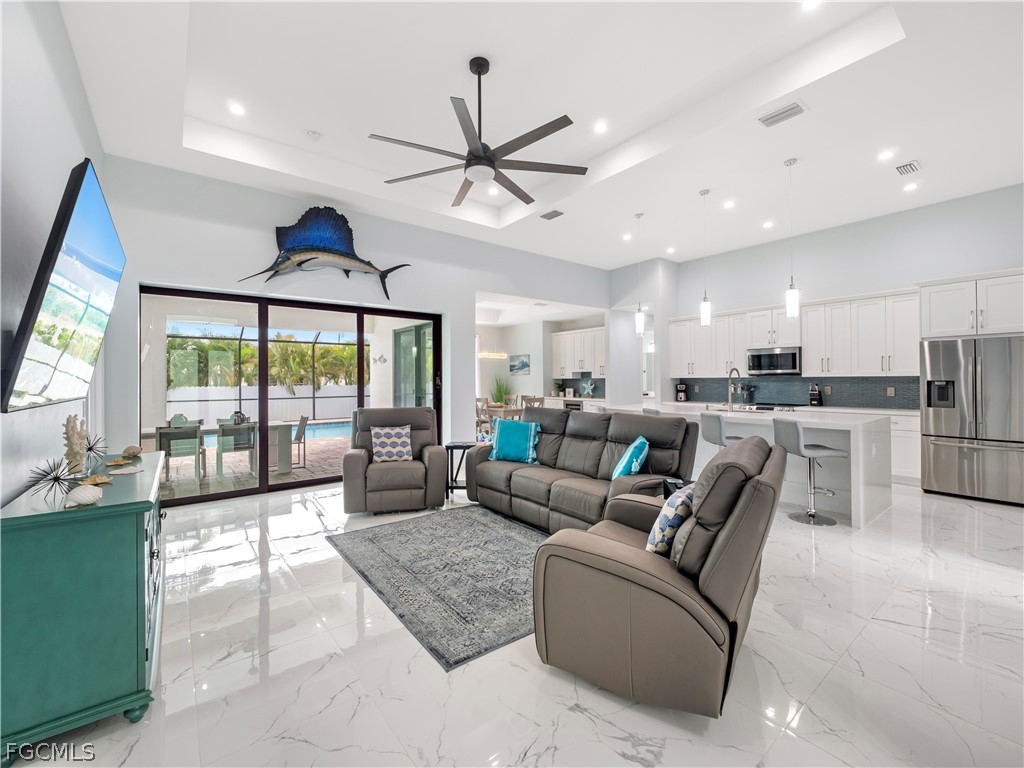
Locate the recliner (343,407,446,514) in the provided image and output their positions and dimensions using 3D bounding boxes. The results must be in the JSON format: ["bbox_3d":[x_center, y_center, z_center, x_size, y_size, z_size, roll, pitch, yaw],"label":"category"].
[{"bbox_3d":[-1.293,0.800,4.707,1.020,1.030,0.980,0,1,-13],"label":"recliner"}]

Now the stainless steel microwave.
[{"bbox_3d":[4.246,-0.340,6.617,0.400,0.420,0.755,-1,1,-38],"label":"stainless steel microwave"}]

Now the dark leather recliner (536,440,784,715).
[{"bbox_3d":[0.806,0.830,2.161,1.000,1.040,1.010,0,1,31],"label":"dark leather recliner"}]

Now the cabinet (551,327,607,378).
[{"bbox_3d":[1.765,-0.696,9.992,0.330,1.130,1.930,-1,1,-37],"label":"cabinet"}]

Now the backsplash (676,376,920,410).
[{"bbox_3d":[4.392,0.121,6.771,0.020,0.456,3.440,-1,1,-38],"label":"backsplash"}]

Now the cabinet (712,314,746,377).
[{"bbox_3d":[3.912,-0.659,7.364,0.330,1.090,0.600,-1,1,-37],"label":"cabinet"}]

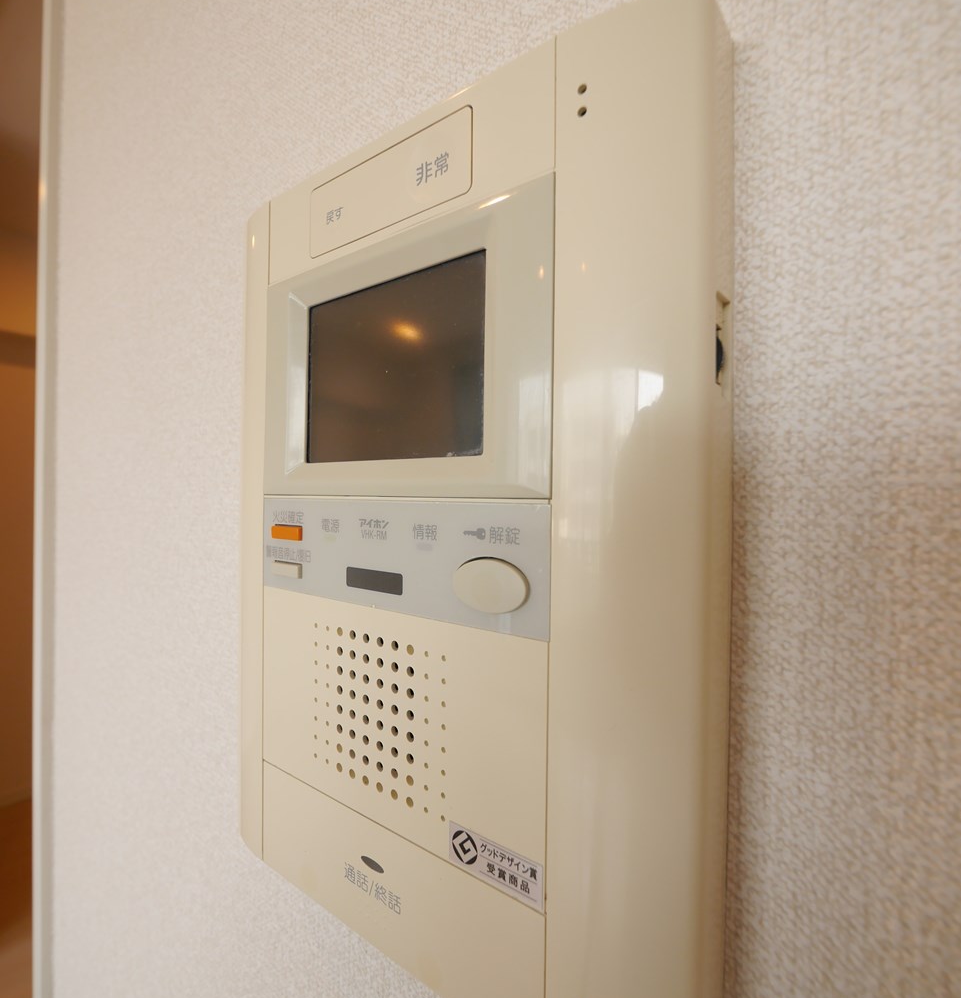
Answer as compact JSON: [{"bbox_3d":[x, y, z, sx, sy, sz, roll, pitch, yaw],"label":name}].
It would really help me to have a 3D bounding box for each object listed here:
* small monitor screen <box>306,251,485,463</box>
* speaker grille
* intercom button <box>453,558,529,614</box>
[{"bbox_3d":[-0.027,-0.037,0.150,0.071,0.050,0.005,1,1,36],"label":"small monitor screen"},{"bbox_3d":[-0.030,0.061,0.148,0.054,0.043,0.004,1,1,36],"label":"speaker grille"},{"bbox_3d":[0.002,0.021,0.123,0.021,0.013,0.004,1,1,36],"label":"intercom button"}]

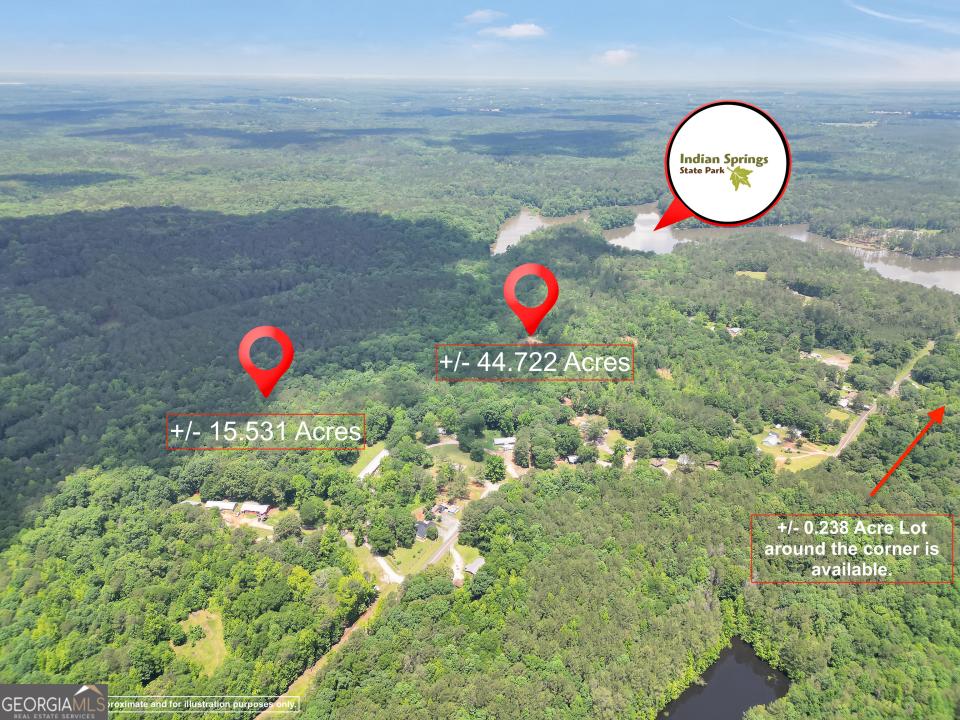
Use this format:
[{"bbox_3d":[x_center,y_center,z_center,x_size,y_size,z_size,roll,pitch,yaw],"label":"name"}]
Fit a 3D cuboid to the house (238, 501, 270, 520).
[{"bbox_3d":[-157.432,105.165,466.340,18.800,4.300,10.200,2,24,5],"label":"house"}]

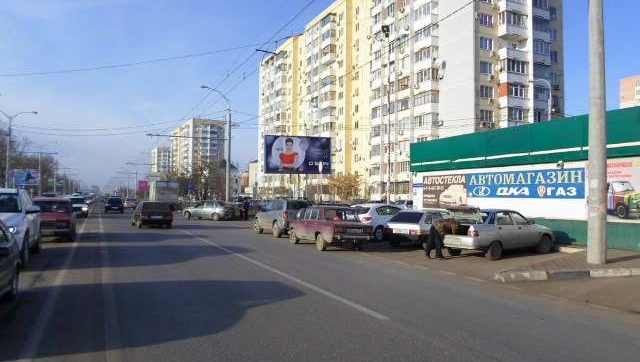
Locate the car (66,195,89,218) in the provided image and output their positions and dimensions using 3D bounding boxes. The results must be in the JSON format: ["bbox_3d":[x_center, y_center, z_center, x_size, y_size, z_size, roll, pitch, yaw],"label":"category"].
[{"bbox_3d":[-18.922,2.100,35.927,1.680,1.480,4.150,1,-2,-25],"label":"car"}]

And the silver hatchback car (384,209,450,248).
[{"bbox_3d":[4.069,1.681,16.989,1.650,1.410,4.030,-1,-3,43],"label":"silver hatchback car"}]

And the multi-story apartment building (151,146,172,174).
[{"bbox_3d":[-117.000,-5.500,348.000,14.500,35.300,27.000,1,-2,-28],"label":"multi-story apartment building"}]

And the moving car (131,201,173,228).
[{"bbox_3d":[-9.370,1.863,25.649,1.650,1.410,4.030,2,-2,-28],"label":"moving car"}]

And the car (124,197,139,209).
[{"bbox_3d":[-25.298,2.955,61.897,1.700,1.460,4.300,1,-2,-25],"label":"car"}]

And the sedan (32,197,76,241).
[{"bbox_3d":[-9.500,1.340,16.450,1.620,1.440,4.100,1,-2,-26],"label":"sedan"}]

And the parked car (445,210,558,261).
[{"bbox_3d":[5.616,1.598,14.494,4.260,1.430,1.680,2,-2,-32],"label":"parked car"}]

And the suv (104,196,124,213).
[{"bbox_3d":[-19.600,2.270,43.900,1.730,1.490,4.300,1,-2,-26],"label":"suv"}]

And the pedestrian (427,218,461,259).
[{"bbox_3d":[3.618,1.652,13.540,0.950,1.220,0.550,2,-2,-28],"label":"pedestrian"}]

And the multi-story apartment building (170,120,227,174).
[{"bbox_3d":[-62.700,-8.950,232.000,14.500,35.300,54.000,1,-2,-28],"label":"multi-story apartment building"}]

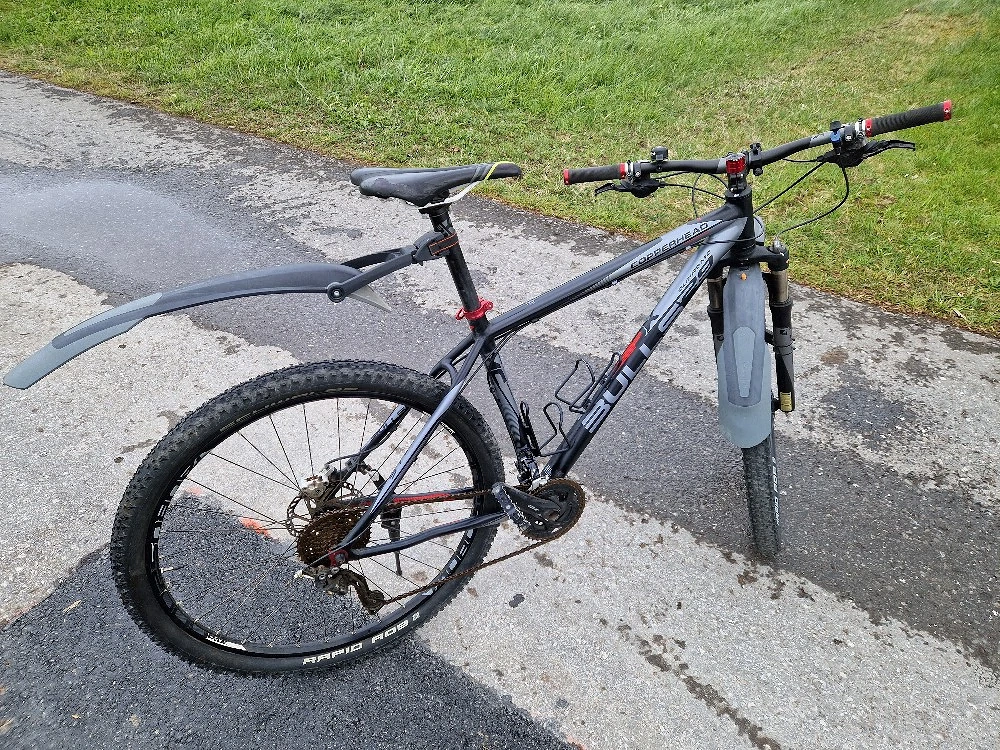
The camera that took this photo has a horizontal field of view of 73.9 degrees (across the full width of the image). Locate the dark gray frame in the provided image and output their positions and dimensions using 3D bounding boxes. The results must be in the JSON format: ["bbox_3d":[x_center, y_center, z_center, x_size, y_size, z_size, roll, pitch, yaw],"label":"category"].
[{"bbox_3d":[0.096,0.003,1.325,0.959,0.660,0.149,-11,32,-21],"label":"dark gray frame"}]

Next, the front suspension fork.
[{"bbox_3d":[0.595,-0.082,1.560,0.179,0.544,0.103,-4,40,23],"label":"front suspension fork"}]

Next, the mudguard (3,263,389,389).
[{"bbox_3d":[-0.439,-0.086,0.996,0.547,0.139,0.094,-11,32,-21],"label":"mudguard"}]

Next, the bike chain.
[{"bbox_3d":[-0.064,0.344,1.377,0.548,0.256,0.030,-11,32,-21],"label":"bike chain"}]

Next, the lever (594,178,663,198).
[{"bbox_3d":[0.282,-0.411,1.449,0.156,0.032,0.058,-4,30,23],"label":"lever"}]

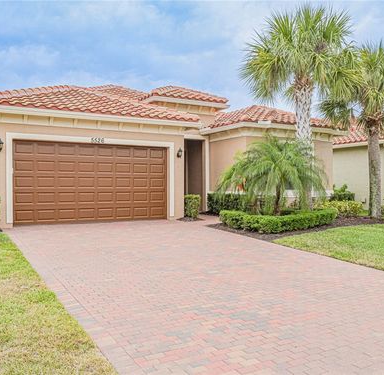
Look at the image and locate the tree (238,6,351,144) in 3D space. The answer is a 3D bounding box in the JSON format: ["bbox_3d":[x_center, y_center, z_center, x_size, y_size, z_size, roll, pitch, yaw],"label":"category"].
[{"bbox_3d":[3.705,-2.470,14.791,3.900,7.200,3.900,0,0,-29],"label":"tree"}]

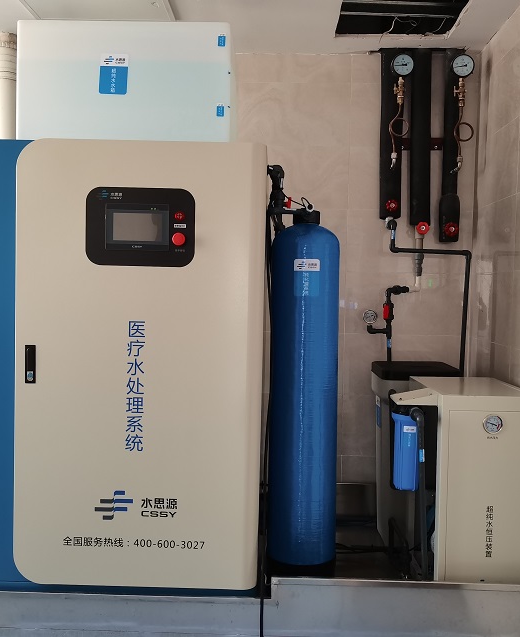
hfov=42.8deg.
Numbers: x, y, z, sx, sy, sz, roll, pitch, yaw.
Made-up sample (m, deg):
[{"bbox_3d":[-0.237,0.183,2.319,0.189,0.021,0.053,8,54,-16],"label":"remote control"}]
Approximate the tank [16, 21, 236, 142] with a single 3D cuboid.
[{"bbox_3d":[-0.458,-0.793,2.431,0.725,0.438,0.350,1,3,2],"label":"tank"}]

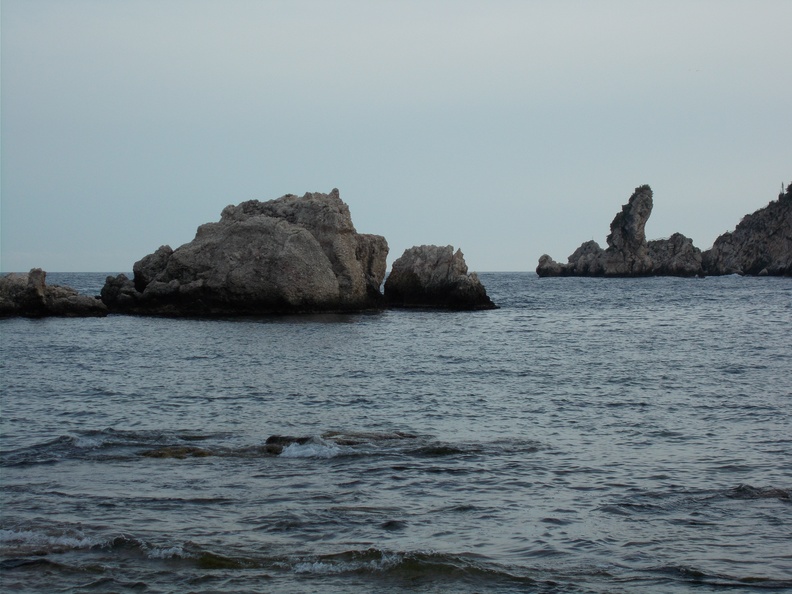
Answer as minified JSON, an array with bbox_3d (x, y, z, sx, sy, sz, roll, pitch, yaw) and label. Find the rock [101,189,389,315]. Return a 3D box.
[{"bbox_3d":[-7.400,-2.250,96.500,14.000,6.100,9.000,0,1,0],"label":"rock"}]

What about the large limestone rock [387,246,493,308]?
[{"bbox_3d":[2.400,-1.100,107.000,6.000,3.500,4.600,0,1,0],"label":"large limestone rock"}]

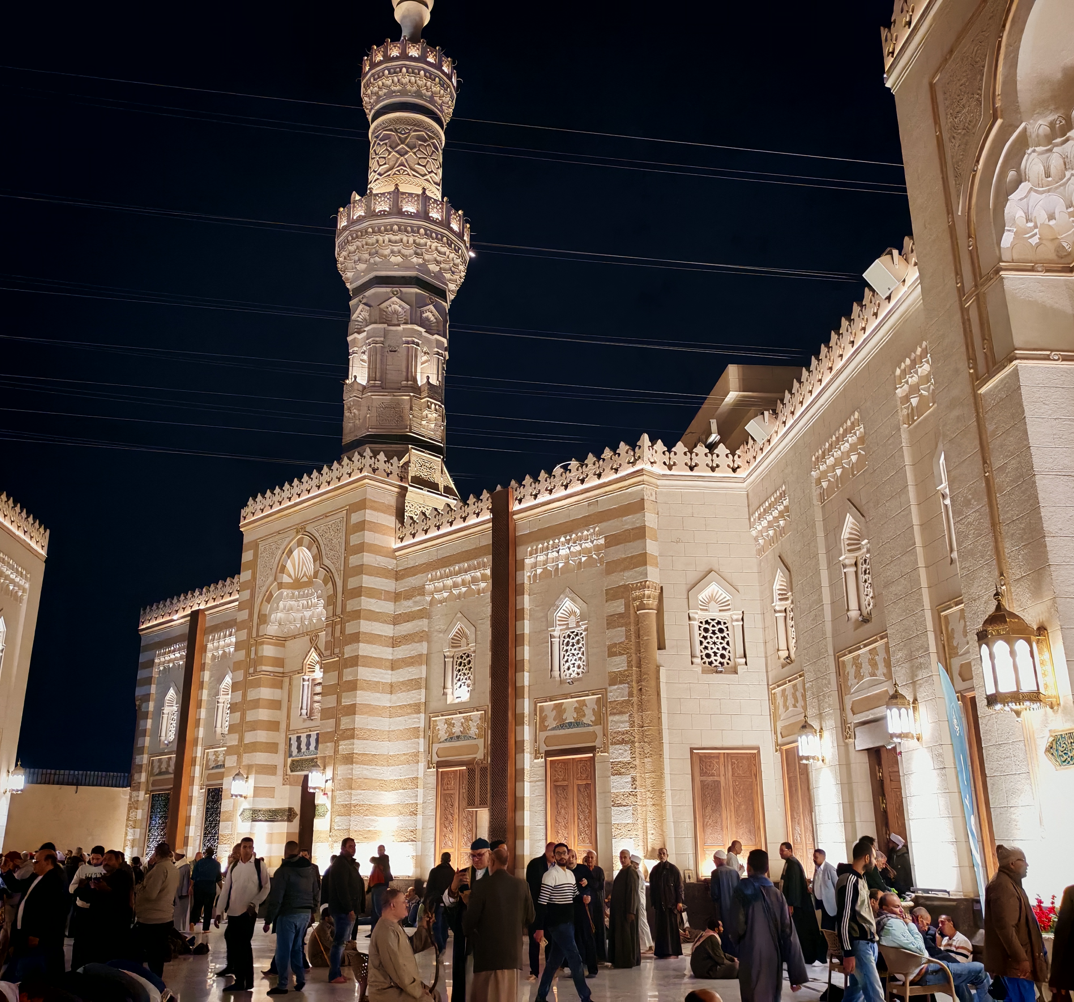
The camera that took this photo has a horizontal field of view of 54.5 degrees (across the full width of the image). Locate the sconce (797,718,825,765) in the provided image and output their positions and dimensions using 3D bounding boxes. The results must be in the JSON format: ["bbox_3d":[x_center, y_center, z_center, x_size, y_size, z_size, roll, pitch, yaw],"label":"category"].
[{"bbox_3d":[4.623,4.061,17.665,0.425,0.779,0.385,2,-19,-6],"label":"sconce"}]

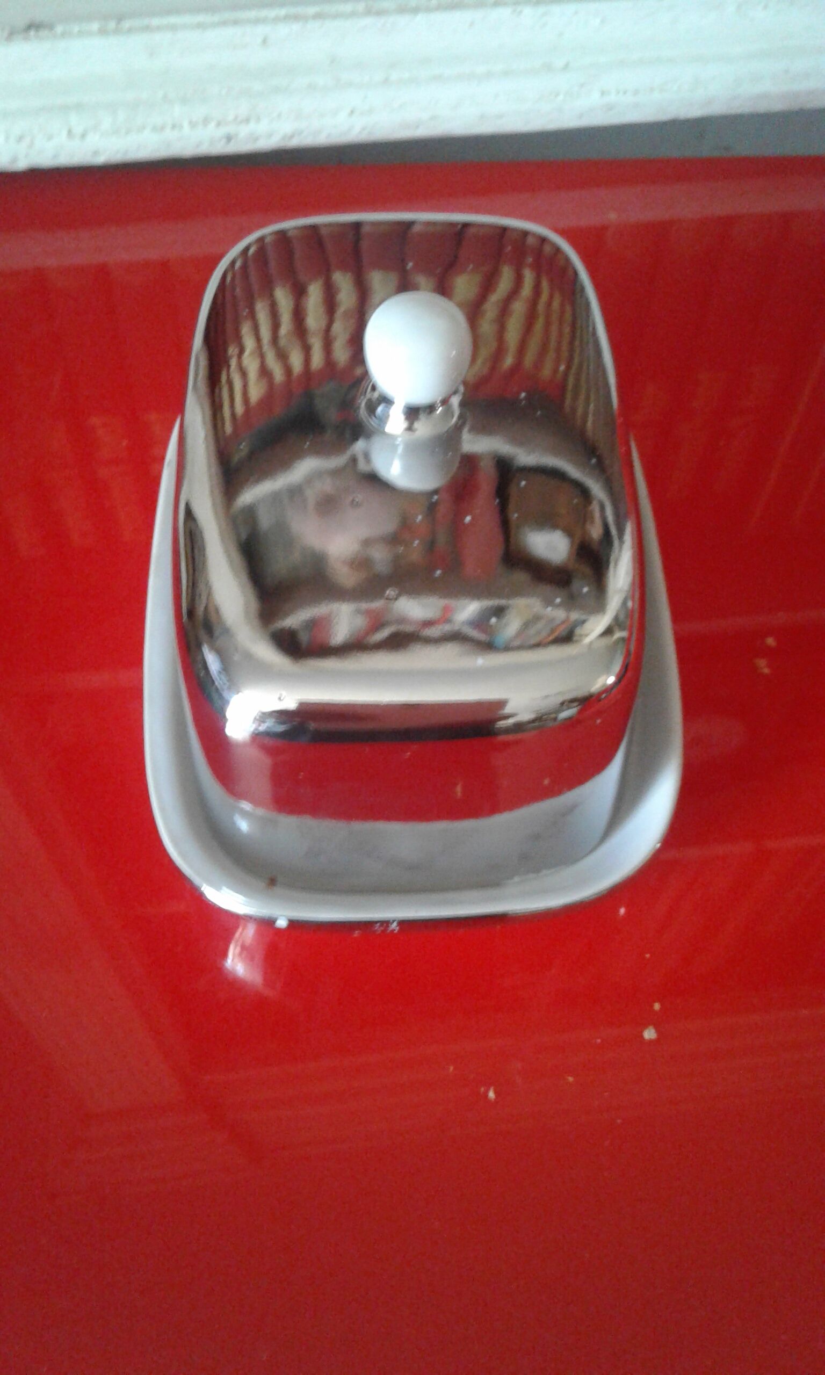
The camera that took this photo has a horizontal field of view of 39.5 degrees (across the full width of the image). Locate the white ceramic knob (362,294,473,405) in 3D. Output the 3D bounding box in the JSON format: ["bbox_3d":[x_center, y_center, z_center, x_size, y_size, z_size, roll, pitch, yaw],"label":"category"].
[{"bbox_3d":[0.001,-0.063,0.213,0.020,0.021,0.020,-2,60,-1],"label":"white ceramic knob"}]

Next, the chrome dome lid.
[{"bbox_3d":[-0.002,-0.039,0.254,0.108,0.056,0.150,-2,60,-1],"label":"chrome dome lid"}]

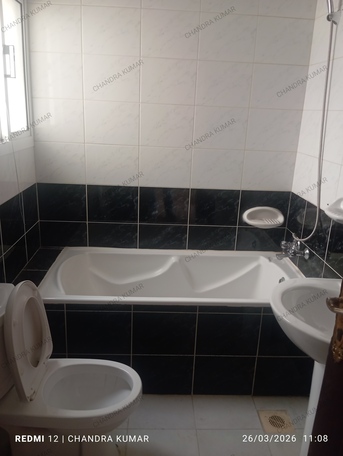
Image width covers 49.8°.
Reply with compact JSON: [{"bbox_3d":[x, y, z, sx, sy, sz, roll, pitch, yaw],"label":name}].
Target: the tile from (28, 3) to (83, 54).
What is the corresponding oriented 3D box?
[{"bbox_3d":[-0.649,-1.120,2.078,0.302,0.251,0.010,2,16,-3],"label":"tile"}]

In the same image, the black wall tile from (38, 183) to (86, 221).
[{"bbox_3d":[-0.697,-0.160,2.369,0.301,0.249,0.010,2,16,-3],"label":"black wall tile"}]

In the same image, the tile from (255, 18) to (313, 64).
[{"bbox_3d":[0.657,-1.086,2.156,0.330,0.249,0.010,2,16,-3],"label":"tile"}]

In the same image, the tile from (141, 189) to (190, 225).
[{"bbox_3d":[-0.049,-0.141,2.402,0.330,0.249,0.010,2,16,-3],"label":"tile"}]

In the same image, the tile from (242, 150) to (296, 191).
[{"bbox_3d":[0.625,-0.363,2.367,0.330,0.249,0.010,2,16,-3],"label":"tile"}]

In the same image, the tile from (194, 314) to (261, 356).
[{"bbox_3d":[0.295,0.557,1.920,0.330,0.249,0.010,2,16,-3],"label":"tile"}]

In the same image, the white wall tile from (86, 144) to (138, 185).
[{"bbox_3d":[-0.372,-0.396,2.330,0.331,0.252,0.010,2,17,-3],"label":"white wall tile"}]

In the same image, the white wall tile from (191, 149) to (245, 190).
[{"bbox_3d":[0.293,-0.369,2.332,0.330,0.251,0.010,2,16,-3],"label":"white wall tile"}]

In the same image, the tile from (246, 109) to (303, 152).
[{"bbox_3d":[0.631,-0.605,2.284,0.332,0.250,0.012,2,16,-3],"label":"tile"}]

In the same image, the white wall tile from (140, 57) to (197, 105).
[{"bbox_3d":[-0.019,-0.871,2.196,0.331,0.252,0.010,2,17,-3],"label":"white wall tile"}]

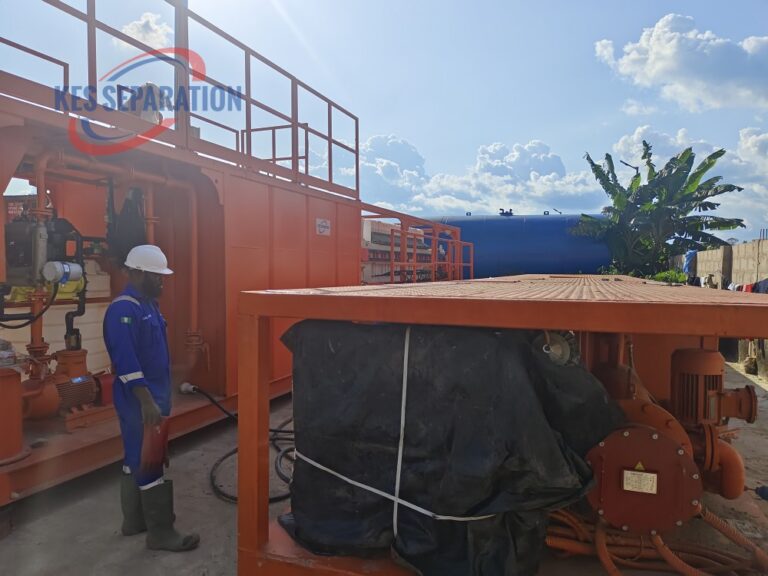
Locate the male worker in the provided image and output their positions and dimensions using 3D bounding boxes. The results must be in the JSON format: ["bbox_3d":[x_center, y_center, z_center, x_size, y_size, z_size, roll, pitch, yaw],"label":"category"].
[{"bbox_3d":[-1.363,0.622,3.153,0.500,1.770,0.520,0,2,3],"label":"male worker"}]

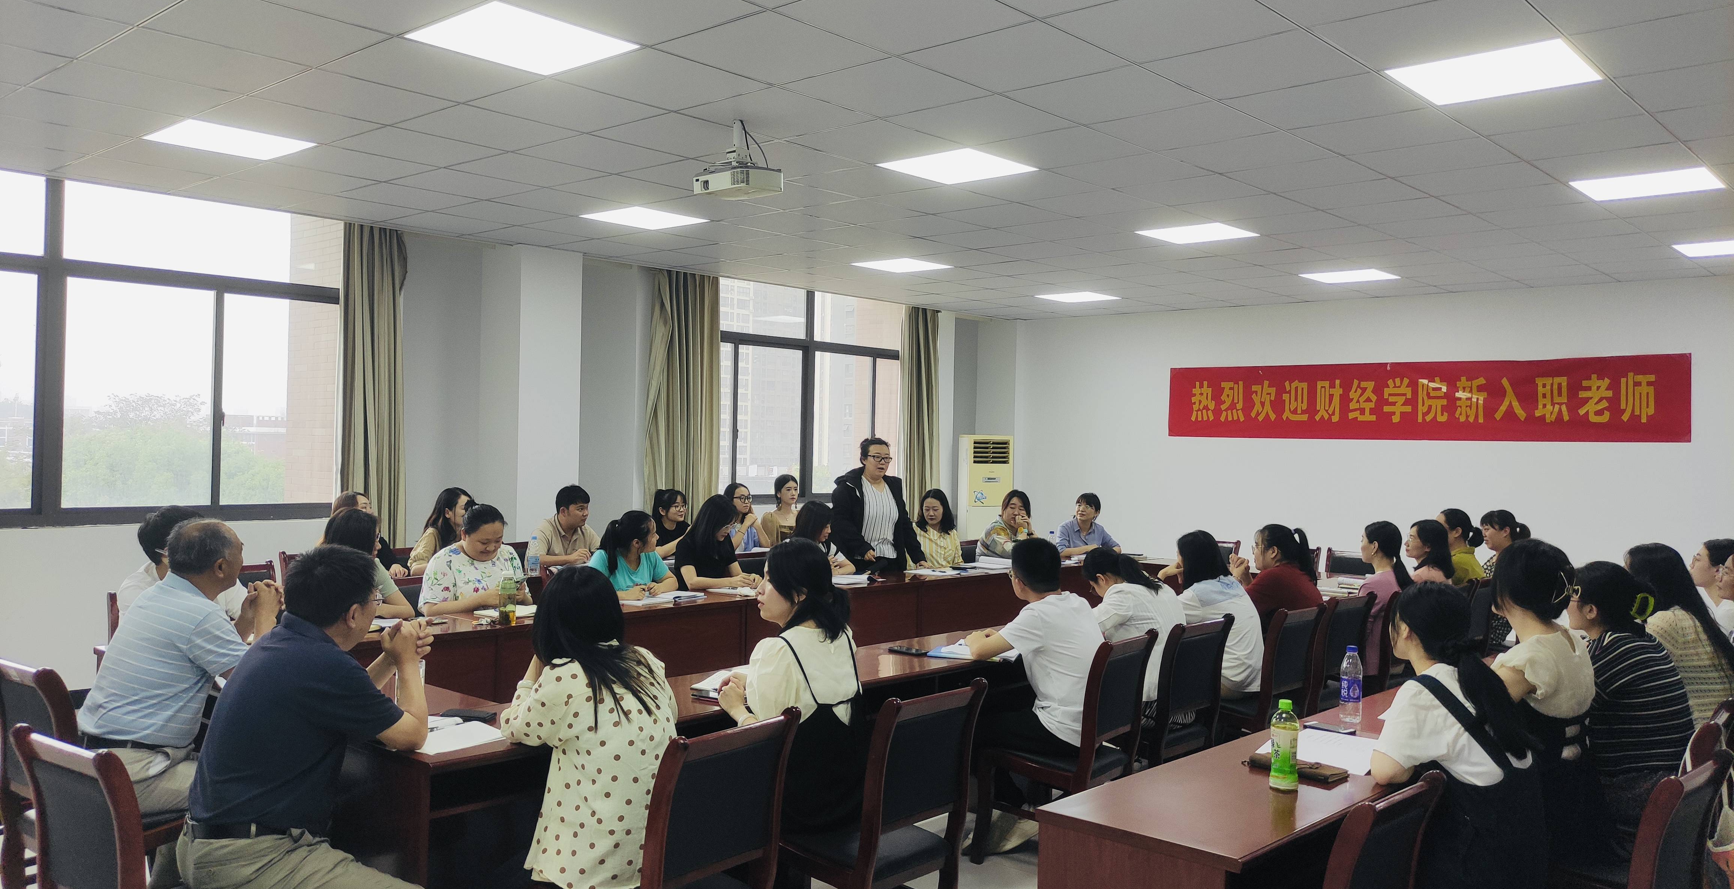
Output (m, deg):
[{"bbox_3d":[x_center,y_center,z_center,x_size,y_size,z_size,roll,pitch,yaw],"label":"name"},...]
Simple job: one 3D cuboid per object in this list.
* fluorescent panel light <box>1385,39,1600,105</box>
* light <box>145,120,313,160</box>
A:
[{"bbox_3d":[2.211,-1.308,4.410,0.590,0.040,0.590,1,0,42],"label":"fluorescent panel light"},{"bbox_3d":[-2.944,-1.411,5.797,0.590,0.040,0.590,1,0,42],"label":"light"}]

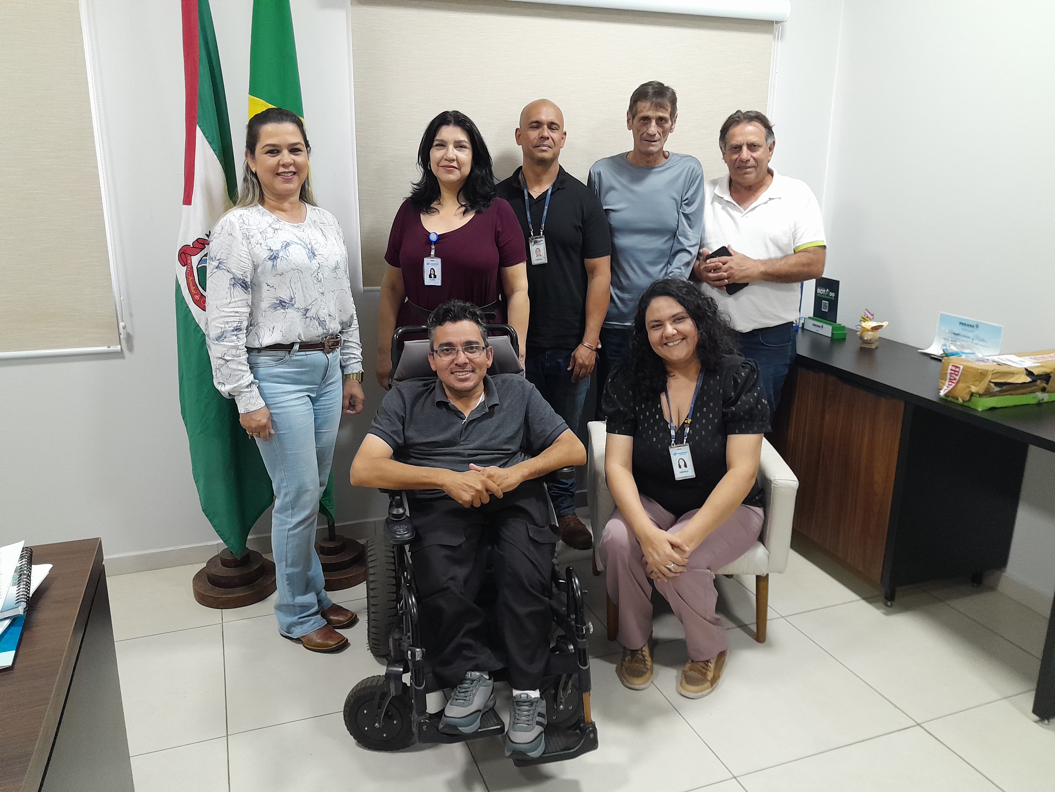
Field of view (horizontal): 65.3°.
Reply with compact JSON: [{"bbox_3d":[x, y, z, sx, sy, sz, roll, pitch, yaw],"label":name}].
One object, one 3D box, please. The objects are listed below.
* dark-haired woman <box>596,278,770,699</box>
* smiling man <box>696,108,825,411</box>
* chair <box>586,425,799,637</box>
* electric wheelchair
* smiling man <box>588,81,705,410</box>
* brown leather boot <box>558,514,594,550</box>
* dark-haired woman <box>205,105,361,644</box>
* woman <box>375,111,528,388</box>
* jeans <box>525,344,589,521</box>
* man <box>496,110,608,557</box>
[{"bbox_3d":[0.458,0.224,2.534,0.550,1.160,0.730,3,16,8],"label":"dark-haired woman"},{"bbox_3d":[0.852,-0.215,3.174,0.530,1.665,0.360,7,17,22],"label":"smiling man"},{"bbox_3d":[0.527,0.354,2.831,0.610,0.750,0.620,1,16,2],"label":"chair"},{"bbox_3d":[-0.167,0.356,2.304,0.630,1.020,0.940,-3,16,-11],"label":"electric wheelchair"},{"bbox_3d":[0.456,-0.293,3.241,0.500,1.770,0.330,2,16,6],"label":"smiling man"},{"bbox_3d":[0.157,0.510,3.387,0.110,0.140,0.280,-7,17,-24],"label":"brown leather boot"},{"bbox_3d":[-0.679,0.003,2.430,0.310,1.620,0.440,14,20,39],"label":"dark-haired woman"},{"bbox_3d":[-0.239,-0.125,2.861,0.530,1.640,0.320,3,16,8],"label":"woman"},{"bbox_3d":[0.089,0.118,3.226,0.360,0.820,0.260,2,16,4],"label":"jeans"},{"bbox_3d":[0.091,-0.223,3.118,0.490,1.695,0.330,2,16,5],"label":"man"}]

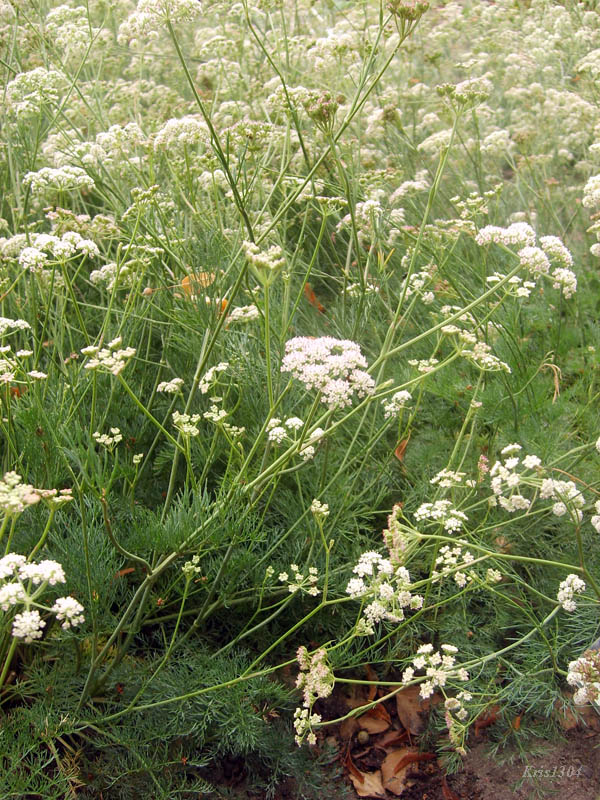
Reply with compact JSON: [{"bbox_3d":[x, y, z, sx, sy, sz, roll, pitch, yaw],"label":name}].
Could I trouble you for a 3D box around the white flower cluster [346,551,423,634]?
[{"bbox_3d":[0.088,0.200,0.840,0.078,0.045,0.072,0,35,0],"label":"white flower cluster"}]

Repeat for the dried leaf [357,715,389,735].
[{"bbox_3d":[0.088,0.393,0.980,0.039,0.012,0.026,0,35,0],"label":"dried leaf"}]

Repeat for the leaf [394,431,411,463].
[{"bbox_3d":[0.139,0.065,1.100,0.021,0.036,0.020,0,35,0],"label":"leaf"}]

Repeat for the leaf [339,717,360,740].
[{"bbox_3d":[0.060,0.398,0.980,0.027,0.012,0.032,0,35,0],"label":"leaf"}]

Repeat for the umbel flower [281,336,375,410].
[{"bbox_3d":[0.026,-0.025,0.770,0.088,0.033,0.085,0,35,0],"label":"umbel flower"}]

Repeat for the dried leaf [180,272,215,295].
[{"bbox_3d":[-0.171,-0.194,1.350,0.056,0.028,0.030,0,35,0],"label":"dried leaf"}]

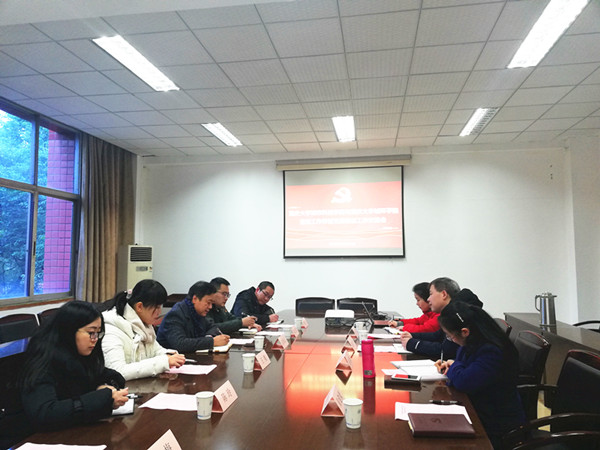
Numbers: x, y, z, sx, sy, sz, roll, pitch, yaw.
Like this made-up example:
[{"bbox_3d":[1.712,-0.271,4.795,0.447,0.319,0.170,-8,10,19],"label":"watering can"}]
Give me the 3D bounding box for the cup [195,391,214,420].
[{"bbox_3d":[-0.379,0.723,1.865,0.075,0.091,0.075,0,-5,0],"label":"cup"}]

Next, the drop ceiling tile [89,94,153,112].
[{"bbox_3d":[-2.093,-1.427,5.478,0.600,0.020,0.600,-1,-4,9],"label":"drop ceiling tile"}]

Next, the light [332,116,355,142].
[{"bbox_3d":[0.644,-1.371,6.613,0.300,0.080,1.200,-1,-5,9],"label":"light"}]

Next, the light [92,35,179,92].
[{"bbox_3d":[-1.487,-1.512,4.416,0.300,0.080,1.200,-1,-4,9],"label":"light"}]

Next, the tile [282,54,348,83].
[{"bbox_3d":[0.160,-1.522,4.538,0.600,0.020,0.600,-1,-5,9],"label":"tile"}]

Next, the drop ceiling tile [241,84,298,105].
[{"bbox_3d":[-0.339,-1.471,5.261,0.600,0.020,0.612,-1,-4,9],"label":"drop ceiling tile"}]

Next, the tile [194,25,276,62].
[{"bbox_3d":[-0.534,-1.559,4.032,0.600,0.020,0.612,-1,-4,9],"label":"tile"}]

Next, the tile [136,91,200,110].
[{"bbox_3d":[-1.524,-1.451,5.448,0.600,0.020,0.612,-1,-4,9],"label":"tile"}]

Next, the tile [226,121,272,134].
[{"bbox_3d":[-0.709,-1.337,6.448,0.600,0.020,0.600,-1,-4,9],"label":"tile"}]

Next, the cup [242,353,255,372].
[{"bbox_3d":[-0.284,0.760,2.580,0.073,0.092,0.073,0,-4,0],"label":"cup"}]

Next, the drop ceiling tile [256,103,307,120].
[{"bbox_3d":[-0.240,-1.413,5.831,0.600,0.020,0.600,-1,-5,9],"label":"drop ceiling tile"}]

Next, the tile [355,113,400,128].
[{"bbox_3d":[1.041,-1.380,6.208,0.600,0.020,0.600,-1,-5,9],"label":"tile"}]

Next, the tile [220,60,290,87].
[{"bbox_3d":[-0.437,-1.515,4.647,0.600,0.020,0.612,-1,-4,9],"label":"tile"}]

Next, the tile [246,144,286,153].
[{"bbox_3d":[-0.544,-1.250,7.634,0.600,0.020,0.530,-1,-5,9],"label":"tile"}]

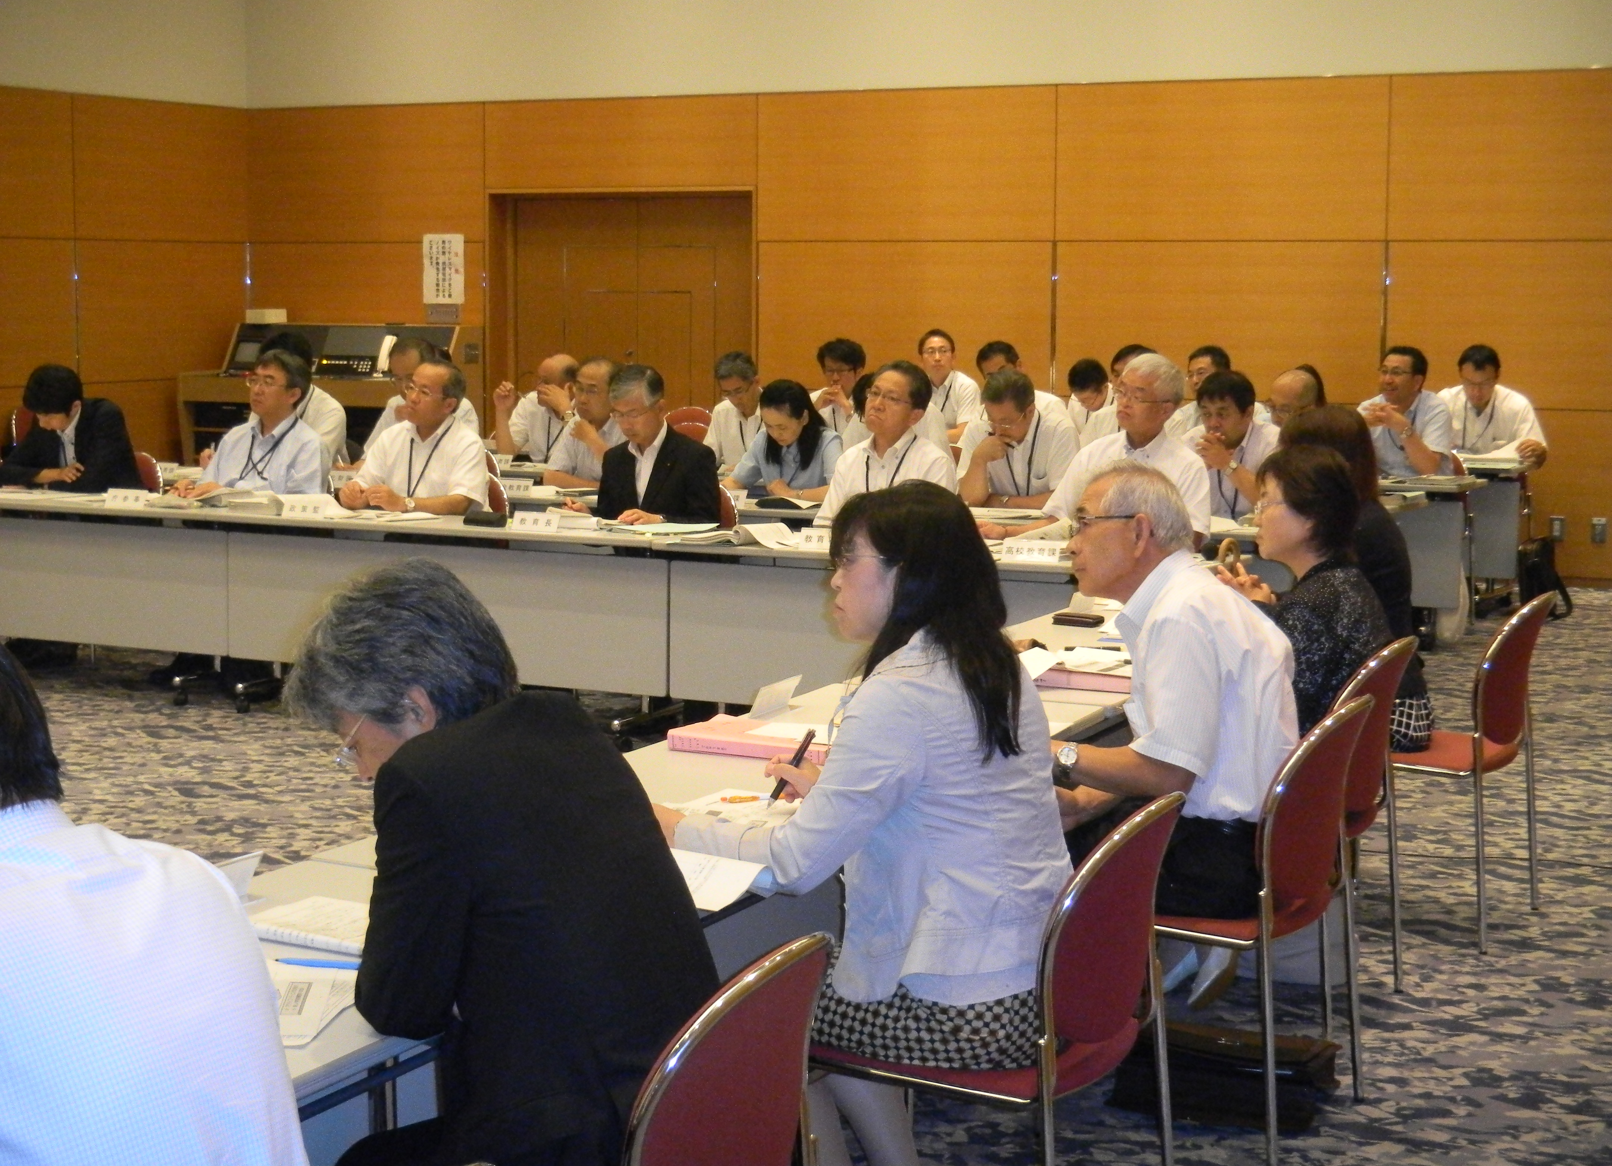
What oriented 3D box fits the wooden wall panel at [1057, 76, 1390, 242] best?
[{"bbox_3d":[2.185,-2.238,13.553,1.820,0.851,0.030,4,8,26],"label":"wooden wall panel"}]

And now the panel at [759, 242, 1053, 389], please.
[{"bbox_3d":[0.532,-1.489,14.336,1.785,0.834,0.040,4,8,27],"label":"panel"}]

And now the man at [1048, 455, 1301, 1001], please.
[{"bbox_3d":[0.600,0.376,4.690,0.660,1.214,0.520,4,8,27],"label":"man"}]

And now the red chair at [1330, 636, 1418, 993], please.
[{"bbox_3d":[0.997,0.495,5.399,0.560,0.810,0.505,4,8,30],"label":"red chair"}]

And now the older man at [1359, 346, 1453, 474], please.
[{"bbox_3d":[2.592,-0.412,11.267,0.520,1.260,0.780,5,8,37],"label":"older man"}]

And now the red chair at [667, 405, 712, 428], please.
[{"bbox_3d":[-0.769,-0.565,14.242,0.500,0.800,0.550,4,8,26],"label":"red chair"}]

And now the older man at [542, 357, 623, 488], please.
[{"bbox_3d":[-0.908,-0.300,10.331,0.530,1.215,0.780,4,8,27],"label":"older man"}]

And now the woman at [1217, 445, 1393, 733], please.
[{"bbox_3d":[0.917,0.296,5.416,0.700,1.200,0.460,4,8,29],"label":"woman"}]

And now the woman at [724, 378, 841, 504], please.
[{"bbox_3d":[-0.035,-0.199,9.699,0.500,1.134,0.660,4,8,30],"label":"woman"}]

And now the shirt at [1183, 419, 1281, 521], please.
[{"bbox_3d":[1.508,-0.306,9.225,0.520,0.580,0.400,4,8,27],"label":"shirt"}]

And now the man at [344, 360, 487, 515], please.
[{"bbox_3d":[-1.390,-0.185,9.199,0.540,1.216,0.660,5,8,33],"label":"man"}]

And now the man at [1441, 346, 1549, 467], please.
[{"bbox_3d":[3.206,-0.505,12.119,0.550,1.230,0.740,4,8,26],"label":"man"}]

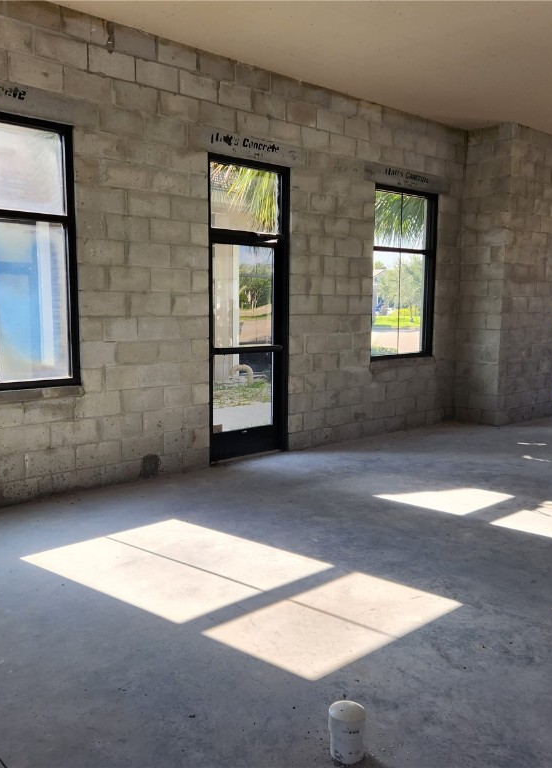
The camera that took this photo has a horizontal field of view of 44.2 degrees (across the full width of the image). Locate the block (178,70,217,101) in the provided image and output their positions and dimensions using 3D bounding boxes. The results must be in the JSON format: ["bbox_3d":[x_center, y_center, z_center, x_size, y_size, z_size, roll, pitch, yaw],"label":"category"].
[{"bbox_3d":[-0.723,-2.540,5.863,0.397,0.194,0.194,-6,9,-42],"label":"block"}]

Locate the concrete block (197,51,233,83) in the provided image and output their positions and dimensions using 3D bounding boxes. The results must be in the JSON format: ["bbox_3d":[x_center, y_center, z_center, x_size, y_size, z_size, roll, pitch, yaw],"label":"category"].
[{"bbox_3d":[-0.588,-2.756,5.960,0.397,0.194,0.194,-6,9,-42],"label":"concrete block"}]

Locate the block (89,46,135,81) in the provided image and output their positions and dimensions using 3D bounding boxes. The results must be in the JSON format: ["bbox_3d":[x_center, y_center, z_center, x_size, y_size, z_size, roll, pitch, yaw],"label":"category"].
[{"bbox_3d":[-1.316,-2.461,5.285,0.398,0.195,0.190,-6,9,-42],"label":"block"}]

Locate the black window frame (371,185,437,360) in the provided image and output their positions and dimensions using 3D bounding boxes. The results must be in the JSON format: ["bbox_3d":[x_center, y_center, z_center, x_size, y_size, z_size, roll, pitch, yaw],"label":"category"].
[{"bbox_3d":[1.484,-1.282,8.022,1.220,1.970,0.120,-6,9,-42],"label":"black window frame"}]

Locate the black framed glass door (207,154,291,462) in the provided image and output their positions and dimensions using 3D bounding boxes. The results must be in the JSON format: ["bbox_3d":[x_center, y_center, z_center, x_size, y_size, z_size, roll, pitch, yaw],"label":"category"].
[{"bbox_3d":[-0.273,-0.665,6.458,0.982,2.784,0.130,-6,9,-42],"label":"black framed glass door"}]

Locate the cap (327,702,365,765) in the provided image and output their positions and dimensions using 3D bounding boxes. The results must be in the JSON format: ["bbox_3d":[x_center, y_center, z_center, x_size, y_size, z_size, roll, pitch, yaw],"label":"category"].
[{"bbox_3d":[0.236,1.157,2.264,0.116,0.151,0.116,0,7,0],"label":"cap"}]

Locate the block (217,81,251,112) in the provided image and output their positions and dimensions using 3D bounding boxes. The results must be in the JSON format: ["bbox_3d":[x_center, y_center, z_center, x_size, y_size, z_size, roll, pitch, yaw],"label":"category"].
[{"bbox_3d":[-0.417,-2.551,6.104,0.398,0.195,0.190,-6,9,-42],"label":"block"}]

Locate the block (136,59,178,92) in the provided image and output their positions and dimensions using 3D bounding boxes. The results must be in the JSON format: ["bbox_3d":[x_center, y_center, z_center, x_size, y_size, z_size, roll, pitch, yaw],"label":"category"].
[{"bbox_3d":[-1.024,-2.513,5.591,0.397,0.194,0.194,-6,9,-42],"label":"block"}]

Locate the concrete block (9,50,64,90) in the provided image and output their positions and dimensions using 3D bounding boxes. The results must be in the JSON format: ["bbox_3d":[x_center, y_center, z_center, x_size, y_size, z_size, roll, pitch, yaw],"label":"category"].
[{"bbox_3d":[-1.767,-2.215,4.901,0.398,0.195,0.190,-6,9,-42],"label":"concrete block"}]

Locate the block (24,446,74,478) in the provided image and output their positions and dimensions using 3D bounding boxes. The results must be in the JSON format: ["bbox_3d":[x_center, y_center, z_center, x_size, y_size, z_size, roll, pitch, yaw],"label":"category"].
[{"bbox_3d":[-1.787,0.595,5.281,0.397,0.194,0.194,-6,9,-42],"label":"block"}]

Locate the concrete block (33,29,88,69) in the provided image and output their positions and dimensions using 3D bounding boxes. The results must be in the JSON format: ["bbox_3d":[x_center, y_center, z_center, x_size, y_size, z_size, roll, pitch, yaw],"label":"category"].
[{"bbox_3d":[-1.615,-2.431,5.012,0.398,0.195,0.190,-6,9,-42],"label":"concrete block"}]

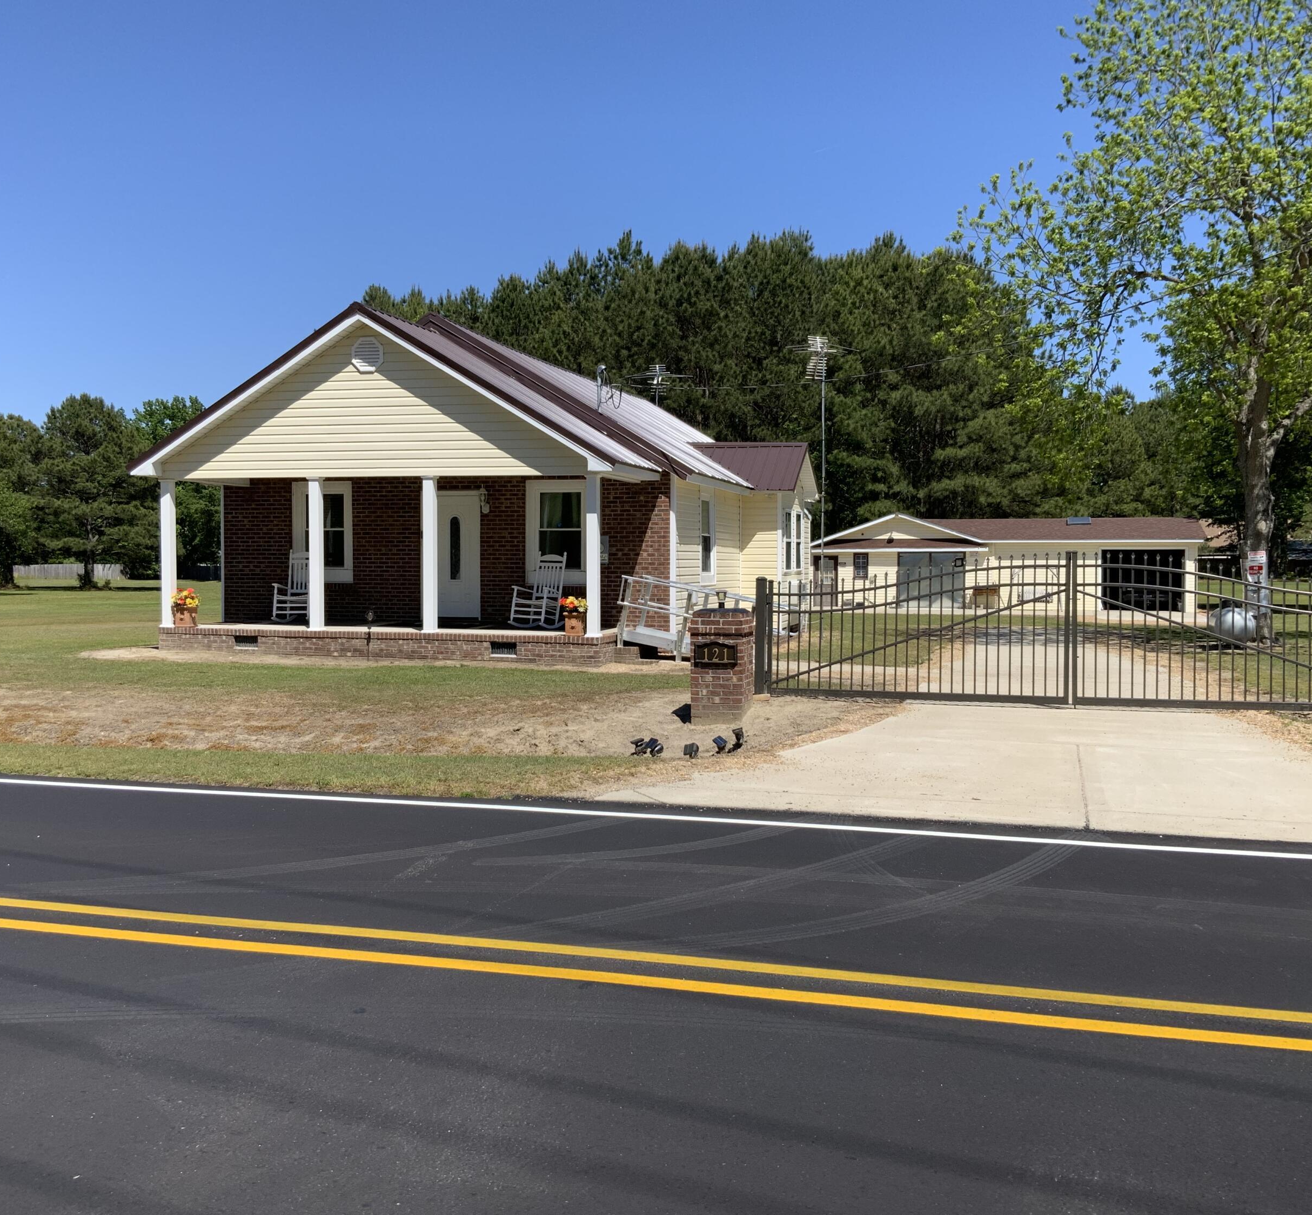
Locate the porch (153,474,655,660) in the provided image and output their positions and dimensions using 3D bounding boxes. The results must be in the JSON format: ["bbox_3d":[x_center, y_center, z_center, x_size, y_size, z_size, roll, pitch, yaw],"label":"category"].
[{"bbox_3d":[-3.914,-0.686,21.362,7.485,2.761,2.140,1,3,14],"label":"porch"}]

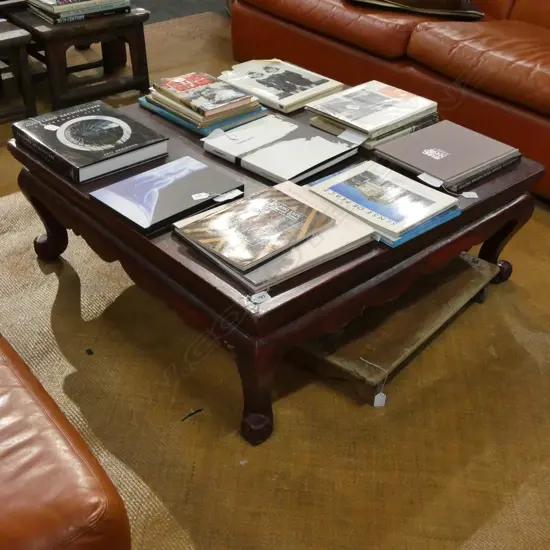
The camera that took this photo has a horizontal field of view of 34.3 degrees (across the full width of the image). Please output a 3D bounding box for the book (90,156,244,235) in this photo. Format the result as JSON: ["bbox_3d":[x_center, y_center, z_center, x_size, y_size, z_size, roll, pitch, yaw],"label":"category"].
[{"bbox_3d":[-0.257,-0.194,2.156,0.301,0.028,0.216,-28,43,-36],"label":"book"}]

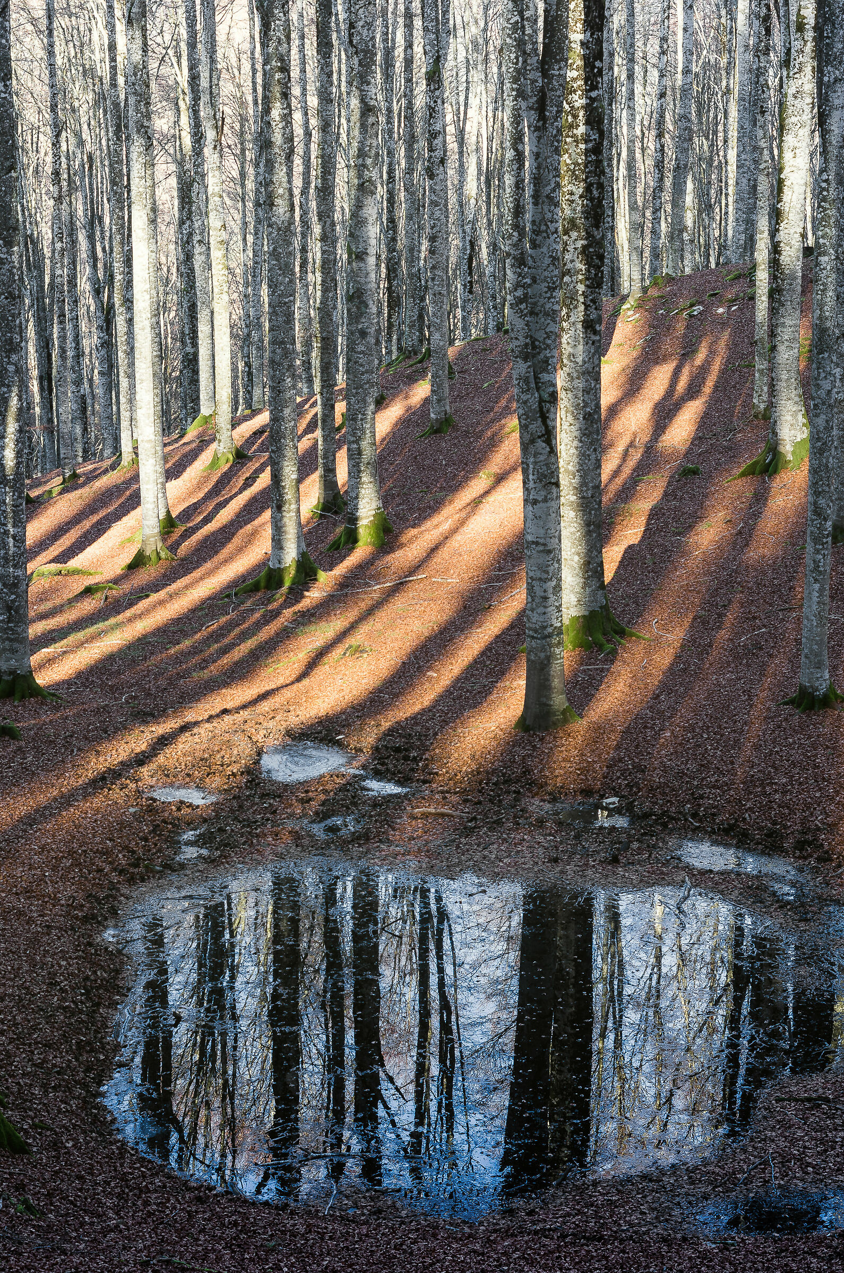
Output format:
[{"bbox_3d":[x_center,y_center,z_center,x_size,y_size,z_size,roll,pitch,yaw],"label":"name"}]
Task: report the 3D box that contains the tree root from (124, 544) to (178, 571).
[{"bbox_3d":[-4.260,-1.238,41.448,0.841,0.275,0.750,-1,12,-6],"label":"tree root"}]

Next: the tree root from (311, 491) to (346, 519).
[{"bbox_3d":[-1.555,-2.191,44.006,0.579,0.380,0.550,0,12,-2],"label":"tree root"}]

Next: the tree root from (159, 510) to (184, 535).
[{"bbox_3d":[-5.110,-2.280,53.000,0.800,0.420,0.700,0,10,0],"label":"tree root"}]

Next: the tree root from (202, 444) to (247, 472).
[{"bbox_3d":[-4.380,-3.979,59.000,1.000,0.520,0.850,0,10,0],"label":"tree root"}]

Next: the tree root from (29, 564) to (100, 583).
[{"bbox_3d":[-5.489,-0.963,40.689,1.086,0.211,0.450,-2,12,-8],"label":"tree root"}]

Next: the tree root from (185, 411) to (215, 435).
[{"bbox_3d":[-5.245,-5.077,63.000,0.800,0.500,0.720,0,10,0],"label":"tree root"}]

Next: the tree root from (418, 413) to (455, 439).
[{"bbox_3d":[0.327,-4.779,60.000,0.860,0.500,0.720,0,10,0],"label":"tree root"}]

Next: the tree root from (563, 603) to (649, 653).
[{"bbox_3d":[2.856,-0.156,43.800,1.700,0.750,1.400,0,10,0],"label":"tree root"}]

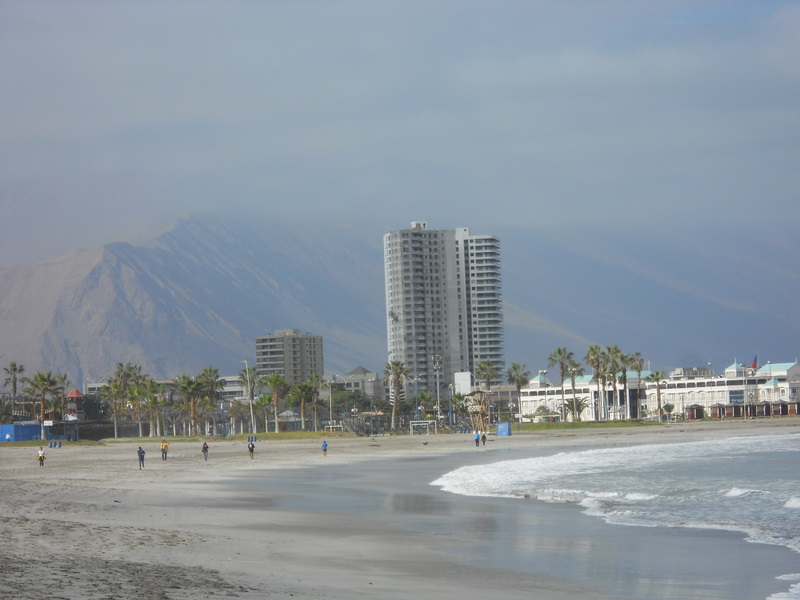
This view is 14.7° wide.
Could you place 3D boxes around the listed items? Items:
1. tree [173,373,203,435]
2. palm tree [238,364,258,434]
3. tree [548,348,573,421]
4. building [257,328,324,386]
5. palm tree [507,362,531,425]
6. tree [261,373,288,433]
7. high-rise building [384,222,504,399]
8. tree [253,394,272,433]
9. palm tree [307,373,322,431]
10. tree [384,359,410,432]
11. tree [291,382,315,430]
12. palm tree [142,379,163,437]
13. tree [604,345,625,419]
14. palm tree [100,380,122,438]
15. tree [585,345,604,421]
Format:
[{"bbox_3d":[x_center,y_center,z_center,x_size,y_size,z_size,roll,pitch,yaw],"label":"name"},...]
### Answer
[{"bbox_3d":[-37.904,18.773,555.000,5.735,10.843,5.735,-2,-2,0],"label":"tree"},{"bbox_3d":[-27.793,18.406,570.000,3.865,12.700,3.865,-2,-2,0],"label":"palm tree"},{"bbox_3d":[32.855,17.241,630.000,5.289,15.359,5.289,-2,-2,0],"label":"tree"},{"bbox_3d":[-44.509,29.733,1264.863,13.300,34.713,27.000,-3,-3,35],"label":"building"},{"bbox_3d":[22.959,18.019,600.000,4.650,11.819,4.650,-2,-2,0],"label":"palm tree"},{"bbox_3d":[-22.492,18.504,555.000,5.018,10.843,5.018,-2,-2,0],"label":"tree"},{"bbox_3d":[16.453,6.470,1145.000,46.000,70.250,38.000,-1,-2,-18],"label":"high-rise building"},{"bbox_3d":[-25.086,20.753,565.000,3.649,7.024,3.649,-2,-2,0],"label":"tree"},{"bbox_3d":[-15.966,19.150,580.000,3.090,10.957,3.090,-2,-2,0],"label":"palm tree"},{"bbox_3d":[-0.577,17.006,550.000,4.351,12.343,4.351,-2,-2,0],"label":"tree"},{"bbox_3d":[-16.297,17.545,515.000,3.825,8.315,3.825,-2,-2,0],"label":"tree"},{"bbox_3d":[-35.965,15.730,450.000,2.906,8.646,2.906,-2,-2,0],"label":"palm tree"},{"bbox_3d":[45.022,17.211,650.000,4.198,15.742,4.198,-2,-2,0],"label":"tree"},{"bbox_3d":[-41.456,15.663,445.000,3.161,8.478,3.161,-2,-2,0],"label":"palm tree"},{"bbox_3d":[40.510,17.183,645.000,4.166,15.829,4.166,-2,-2,0],"label":"tree"}]

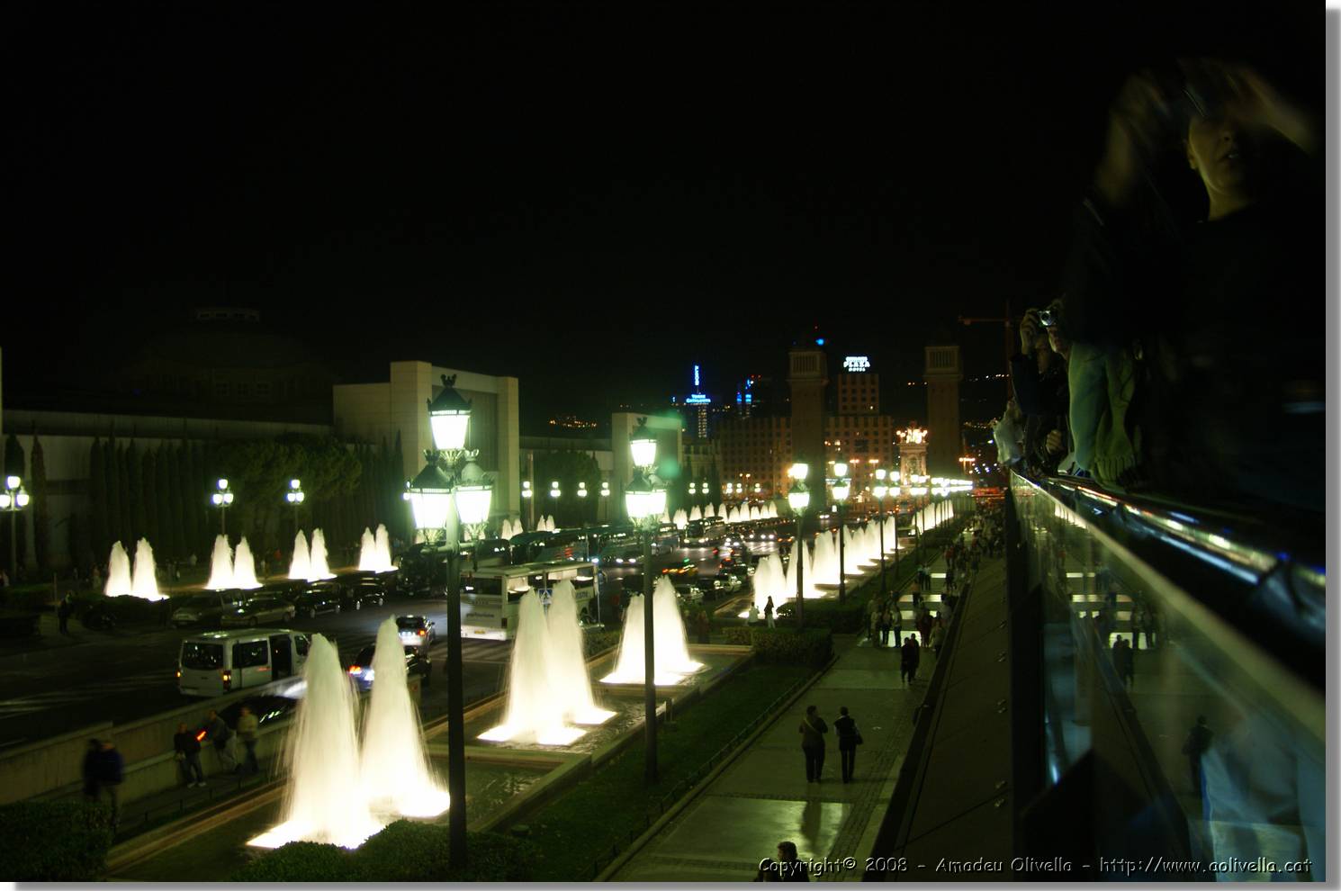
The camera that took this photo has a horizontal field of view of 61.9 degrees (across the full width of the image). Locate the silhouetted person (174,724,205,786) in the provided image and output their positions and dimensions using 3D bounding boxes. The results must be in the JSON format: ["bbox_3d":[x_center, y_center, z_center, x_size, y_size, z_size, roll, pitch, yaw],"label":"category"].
[{"bbox_3d":[-11.083,7.124,25.800,0.450,1.520,0.520,-1,-1,30],"label":"silhouetted person"}]

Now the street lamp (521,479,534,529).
[{"bbox_3d":[-17.781,8.166,139.000,0.900,7.900,1.500,-1,-2,16],"label":"street lamp"}]

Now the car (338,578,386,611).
[{"bbox_3d":[-17.677,8.435,63.116,1.760,1.500,4.100,-1,-1,17],"label":"car"}]

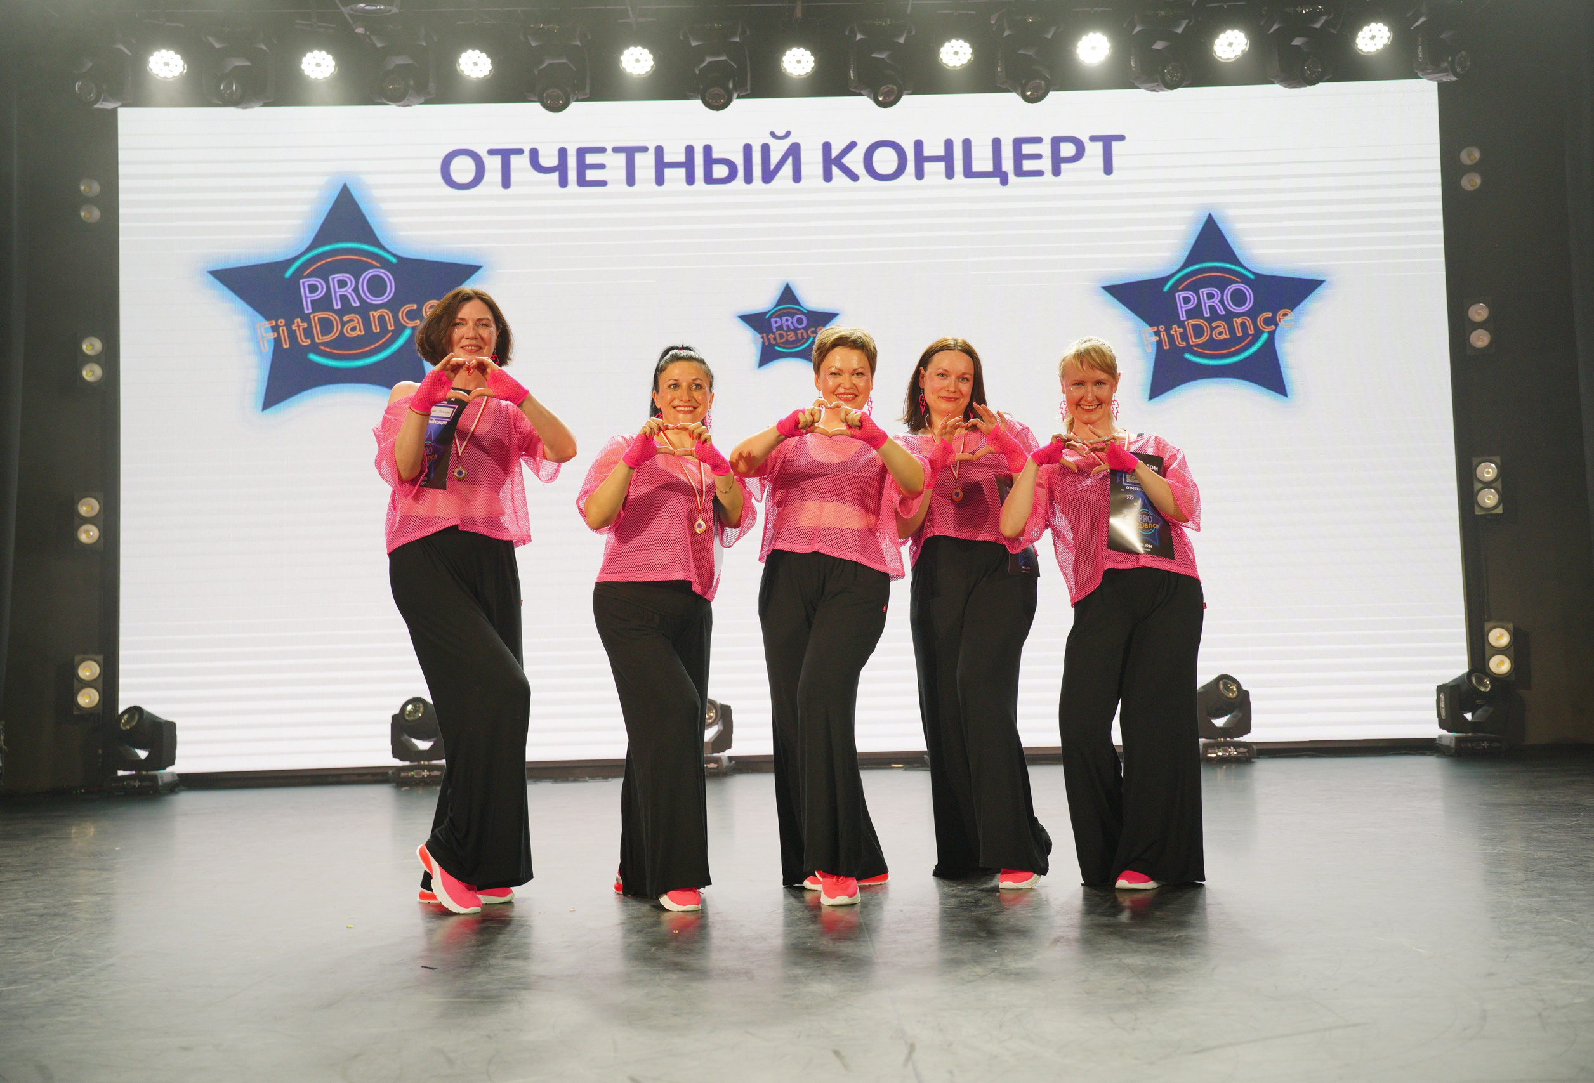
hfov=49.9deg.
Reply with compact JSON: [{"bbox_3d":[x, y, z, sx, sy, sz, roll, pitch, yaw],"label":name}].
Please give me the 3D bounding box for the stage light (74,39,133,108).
[{"bbox_3d":[-3.980,-2.696,9.840,0.330,0.410,0.320,-2,-4,7],"label":"stage light"}]

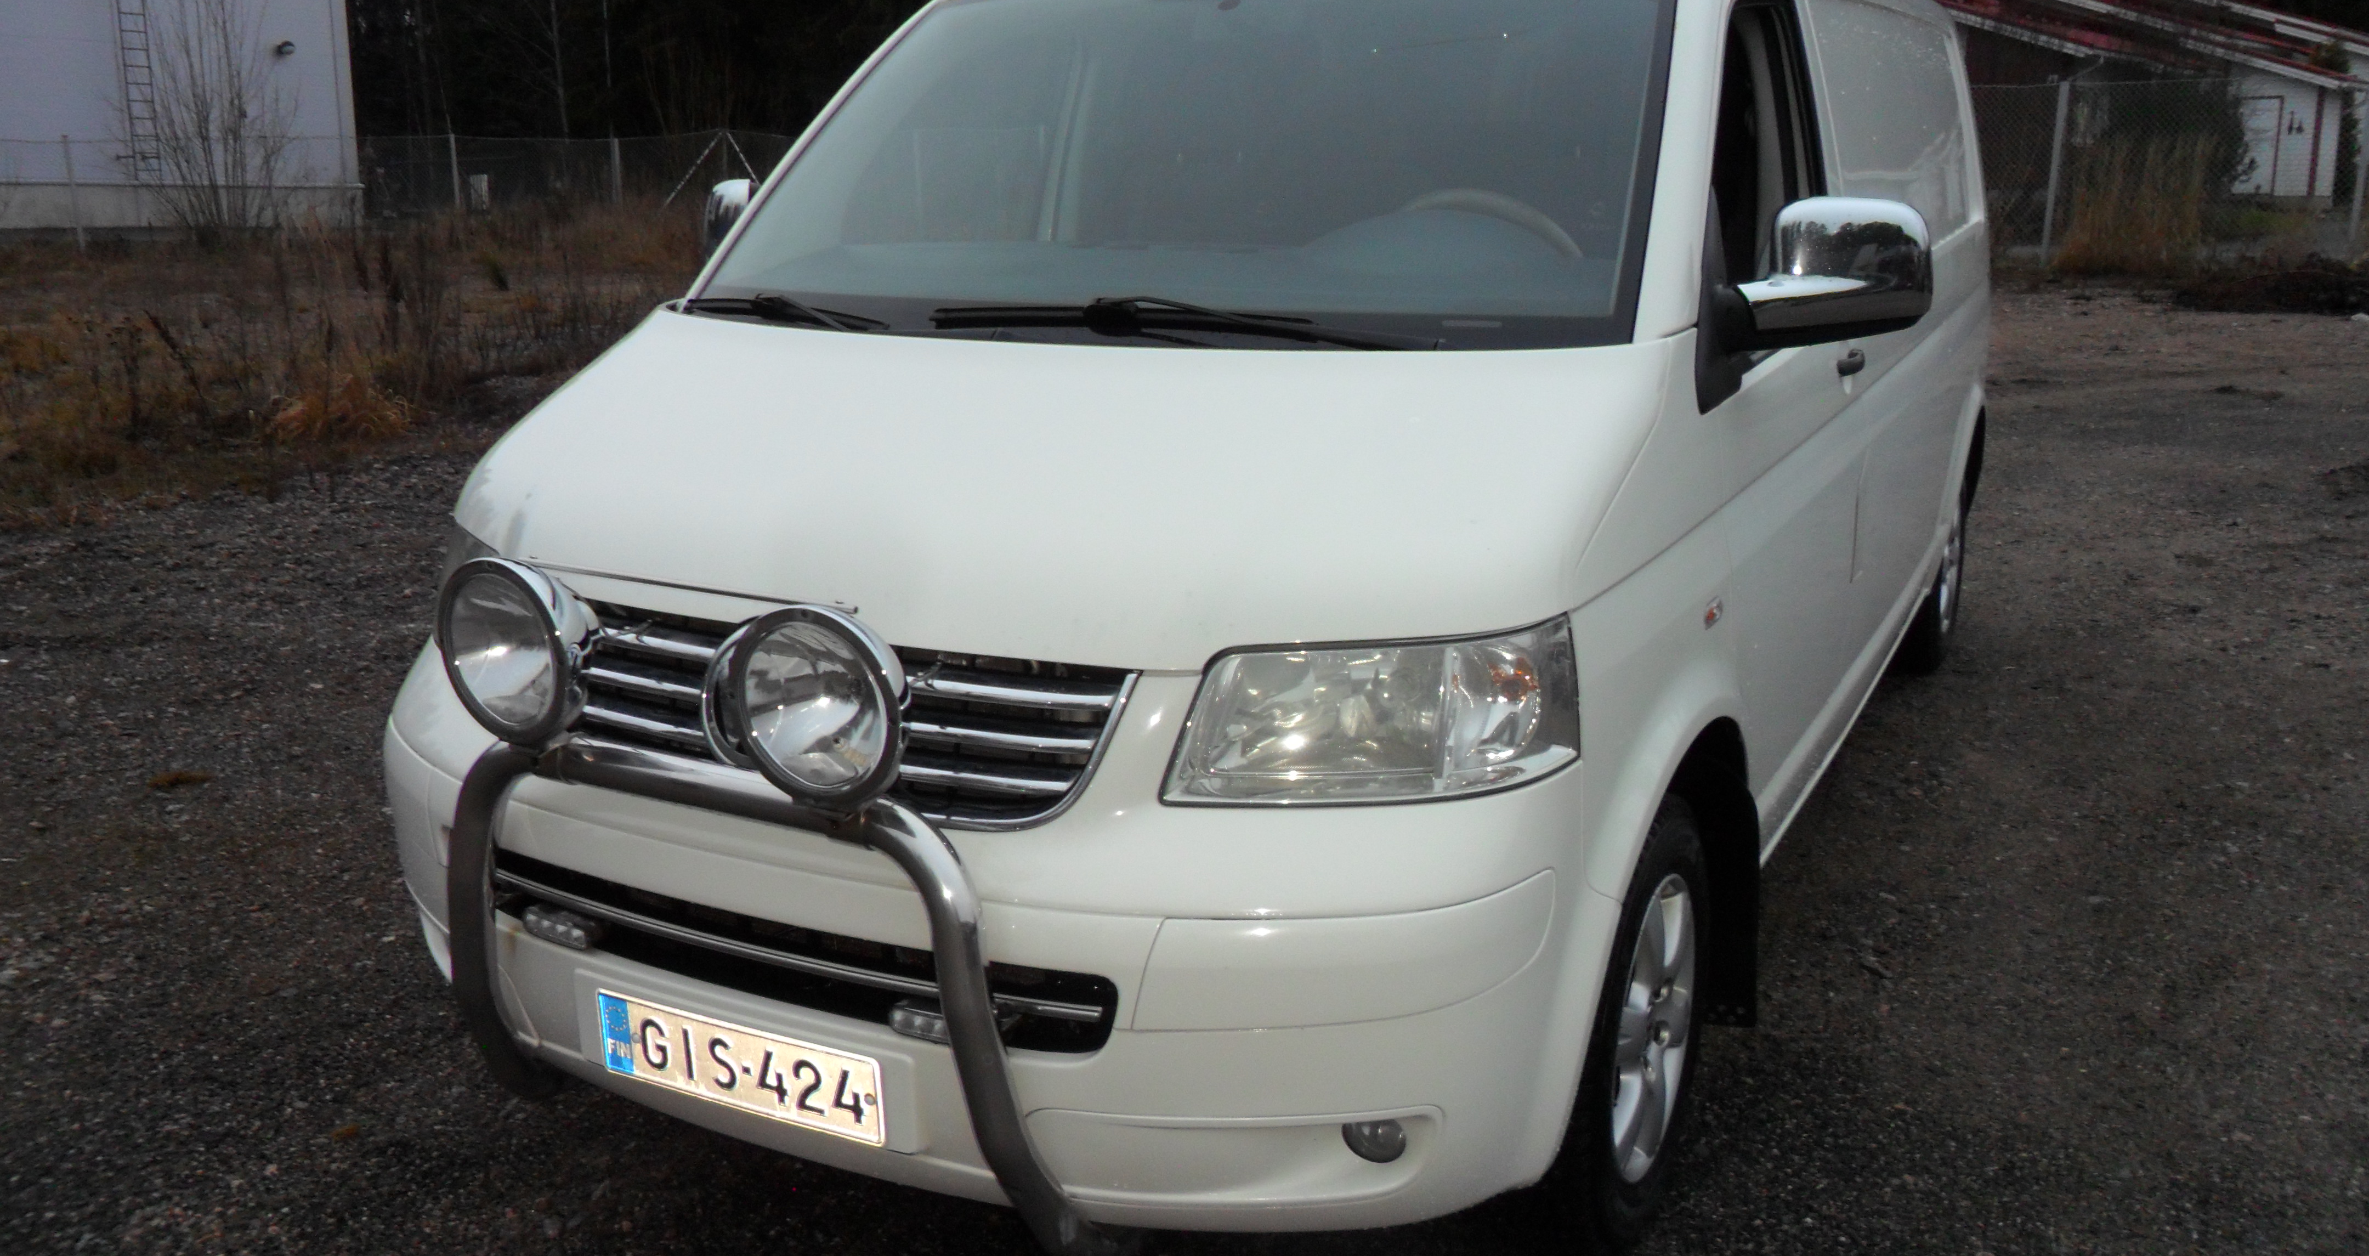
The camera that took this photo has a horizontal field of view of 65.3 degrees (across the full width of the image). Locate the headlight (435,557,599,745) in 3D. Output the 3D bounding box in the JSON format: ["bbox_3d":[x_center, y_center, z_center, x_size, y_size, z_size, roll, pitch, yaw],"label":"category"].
[{"bbox_3d":[-0.773,0.015,2.214,0.222,0.222,0.125,7,16,28],"label":"headlight"}]

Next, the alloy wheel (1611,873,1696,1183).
[{"bbox_3d":[0.599,0.560,2.678,0.180,0.445,0.445,7,16,28],"label":"alloy wheel"}]

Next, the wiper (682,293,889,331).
[{"bbox_3d":[-0.639,-0.511,2.979,0.570,0.055,0.070,12,19,41],"label":"wiper"}]

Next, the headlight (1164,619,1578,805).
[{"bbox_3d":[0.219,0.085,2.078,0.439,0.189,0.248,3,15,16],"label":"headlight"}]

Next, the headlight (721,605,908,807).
[{"bbox_3d":[-0.356,0.068,1.995,0.222,0.222,0.125,7,16,28],"label":"headlight"}]

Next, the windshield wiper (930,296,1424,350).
[{"bbox_3d":[-0.032,-0.424,2.609,0.780,0.060,0.075,6,16,26],"label":"windshield wiper"}]

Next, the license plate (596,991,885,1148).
[{"bbox_3d":[-0.547,0.534,2.256,0.442,0.118,0.012,6,17,28],"label":"license plate"}]

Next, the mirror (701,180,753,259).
[{"bbox_3d":[-0.833,-0.739,3.539,0.180,0.235,0.130,7,16,28],"label":"mirror"}]

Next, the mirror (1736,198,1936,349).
[{"bbox_3d":[0.896,-0.487,2.543,0.245,0.200,0.150,7,16,28],"label":"mirror"}]

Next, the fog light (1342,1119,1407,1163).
[{"bbox_3d":[0.228,0.580,2.155,0.090,0.085,0.060,5,15,20],"label":"fog light"}]

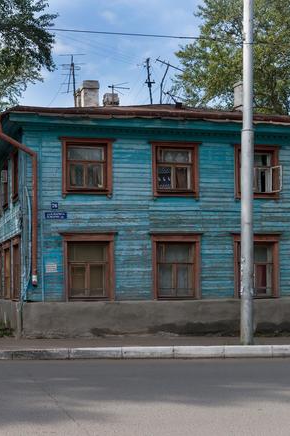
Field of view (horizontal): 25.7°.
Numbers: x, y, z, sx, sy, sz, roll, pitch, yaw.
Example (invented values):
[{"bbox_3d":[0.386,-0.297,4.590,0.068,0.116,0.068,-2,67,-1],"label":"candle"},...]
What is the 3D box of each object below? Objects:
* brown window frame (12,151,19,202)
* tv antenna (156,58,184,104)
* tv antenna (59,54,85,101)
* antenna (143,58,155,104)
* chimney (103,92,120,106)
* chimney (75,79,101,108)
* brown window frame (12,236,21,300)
[{"bbox_3d":[-3.768,-1.266,18.500,0.150,1.480,1.370,1,-4,-19],"label":"brown window frame"},{"bbox_3d":[0.944,-5.241,24.500,1.150,1.850,0.400,1,-4,-13],"label":"tv antenna"},{"bbox_3d":[-2.636,-4.931,22.800,0.920,1.800,0.500,1,-4,-13],"label":"tv antenna"},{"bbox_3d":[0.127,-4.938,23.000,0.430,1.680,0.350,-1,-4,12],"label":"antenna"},{"bbox_3d":[-1.333,-4.664,25.300,0.680,0.800,0.650,1,-4,-13],"label":"chimney"},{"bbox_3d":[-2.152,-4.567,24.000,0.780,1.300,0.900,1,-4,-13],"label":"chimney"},{"bbox_3d":[-3.714,1.443,18.350,0.150,1.820,1.450,1,-4,-19],"label":"brown window frame"}]

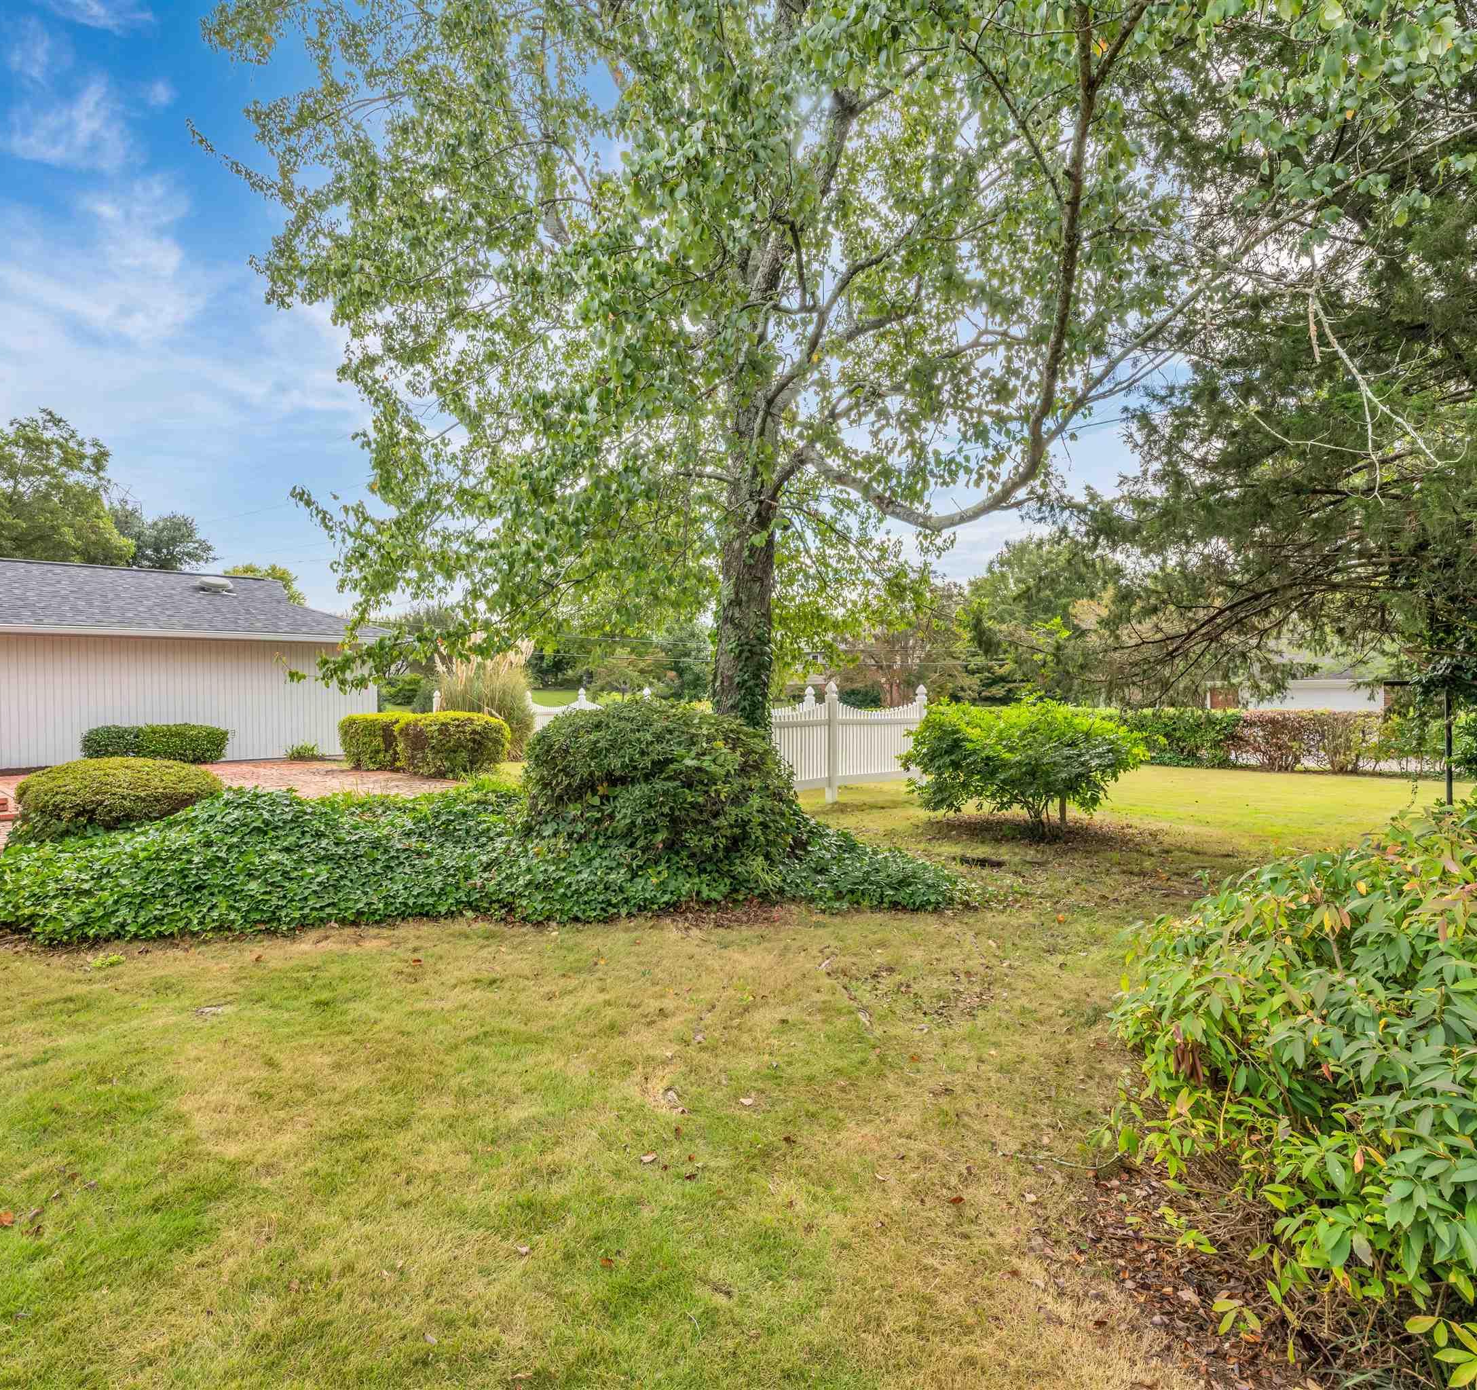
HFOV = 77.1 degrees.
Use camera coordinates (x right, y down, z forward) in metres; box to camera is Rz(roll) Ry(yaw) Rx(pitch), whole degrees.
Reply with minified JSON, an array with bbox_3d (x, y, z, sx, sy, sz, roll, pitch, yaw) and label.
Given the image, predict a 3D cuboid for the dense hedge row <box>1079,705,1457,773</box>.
[{"bbox_3d":[8.075,0.670,14.711,4.998,0.970,0.931,0,1,28],"label":"dense hedge row"}]

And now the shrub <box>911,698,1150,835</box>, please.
[{"bbox_3d":[2.695,0.642,8.683,2.205,1.195,1.960,0,1,0],"label":"shrub"}]

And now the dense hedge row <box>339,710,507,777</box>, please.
[{"bbox_3d":[-4.822,0.698,14.123,2.695,0.931,1.127,1,1,35],"label":"dense hedge row"}]

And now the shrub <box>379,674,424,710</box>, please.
[{"bbox_3d":[-13.524,-0.156,37.241,1.715,1.421,1.568,0,1,-20],"label":"shrub"}]

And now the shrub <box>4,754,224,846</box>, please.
[{"bbox_3d":[-5.321,0.896,8.049,1.617,0.686,1.372,-1,1,-34],"label":"shrub"}]

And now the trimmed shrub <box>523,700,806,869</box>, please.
[{"bbox_3d":[-0.559,0.639,7.164,2.107,1.206,1.862,0,1,0],"label":"trimmed shrub"}]

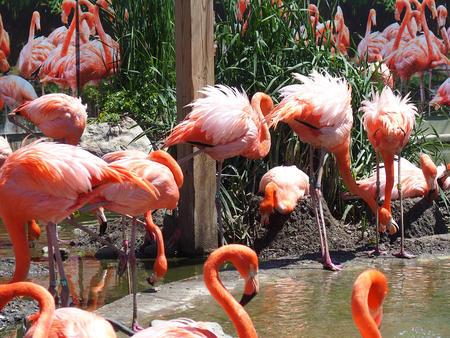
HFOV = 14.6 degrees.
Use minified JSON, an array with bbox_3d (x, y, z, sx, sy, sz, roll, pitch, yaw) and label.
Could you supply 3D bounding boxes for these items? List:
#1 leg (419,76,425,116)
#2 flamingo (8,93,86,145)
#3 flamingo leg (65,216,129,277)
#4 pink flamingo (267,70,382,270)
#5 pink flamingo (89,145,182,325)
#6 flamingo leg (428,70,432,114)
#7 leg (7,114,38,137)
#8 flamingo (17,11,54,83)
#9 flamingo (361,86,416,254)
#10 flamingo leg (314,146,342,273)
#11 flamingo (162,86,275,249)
[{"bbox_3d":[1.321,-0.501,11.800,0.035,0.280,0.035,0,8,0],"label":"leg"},{"bbox_3d":[-0.865,-0.047,8.650,0.420,0.680,0.250,2,9,15],"label":"flamingo"},{"bbox_3d":[-0.484,0.292,6.620,0.240,0.220,0.060,1,8,12],"label":"flamingo leg"},{"bbox_3d":[0.439,0.002,7.750,0.510,0.860,0.280,0,8,5],"label":"pink flamingo"},{"bbox_3d":[-0.366,0.265,6.600,0.420,0.680,0.220,2,9,15],"label":"pink flamingo"},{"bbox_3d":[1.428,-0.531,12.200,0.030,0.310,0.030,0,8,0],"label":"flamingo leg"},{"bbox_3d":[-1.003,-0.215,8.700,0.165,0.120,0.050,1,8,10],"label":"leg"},{"bbox_3d":[-1.208,-0.573,11.500,0.240,0.930,0.400,4,9,28],"label":"flamingo"},{"bbox_3d":[0.745,0.011,8.000,0.250,0.780,0.500,0,8,0],"label":"flamingo"},{"bbox_3d":[0.451,0.176,7.650,0.120,0.530,0.060,1,8,10],"label":"flamingo leg"},{"bbox_3d":[-0.041,0.037,7.580,0.500,0.830,0.250,0,8,5],"label":"flamingo"}]

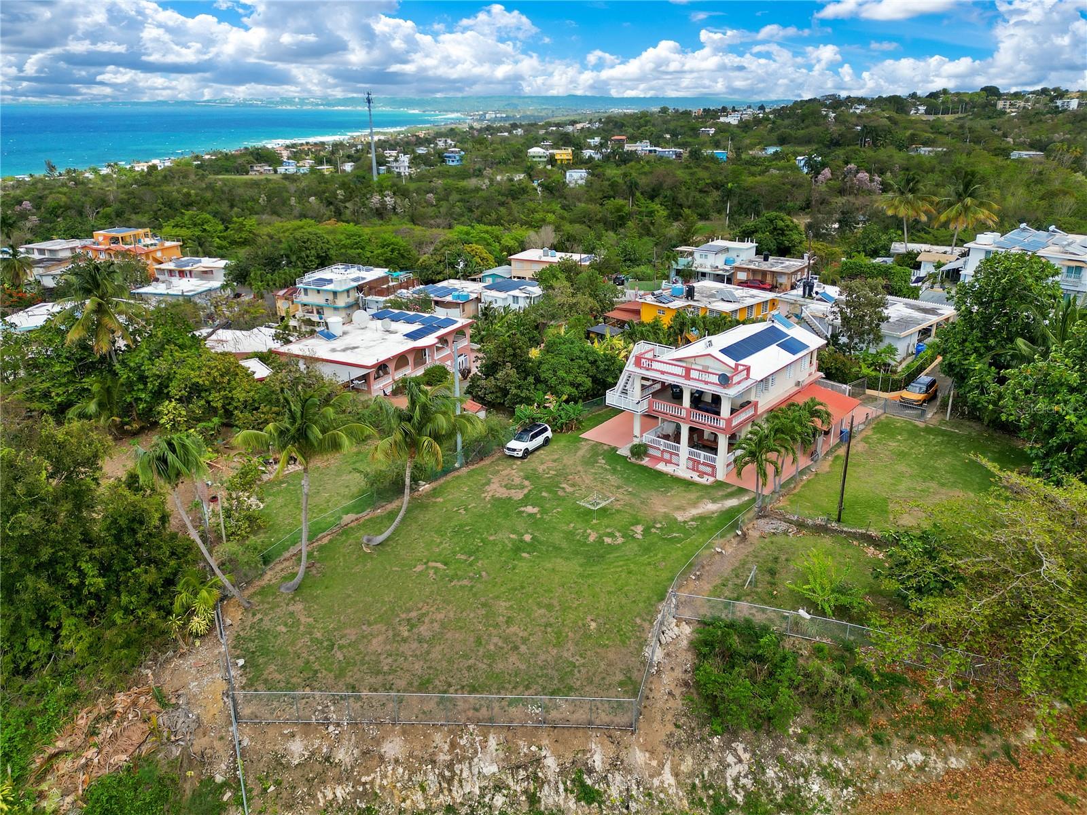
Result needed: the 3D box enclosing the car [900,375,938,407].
[{"bbox_3d":[32.900,-1.381,66.084,1.930,1.780,4.400,18,28,37],"label":"car"}]

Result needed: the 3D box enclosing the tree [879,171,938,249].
[{"bbox_3d":[53.135,-28.042,110.609,8.200,12.300,8.000,10,24,23],"label":"tree"}]

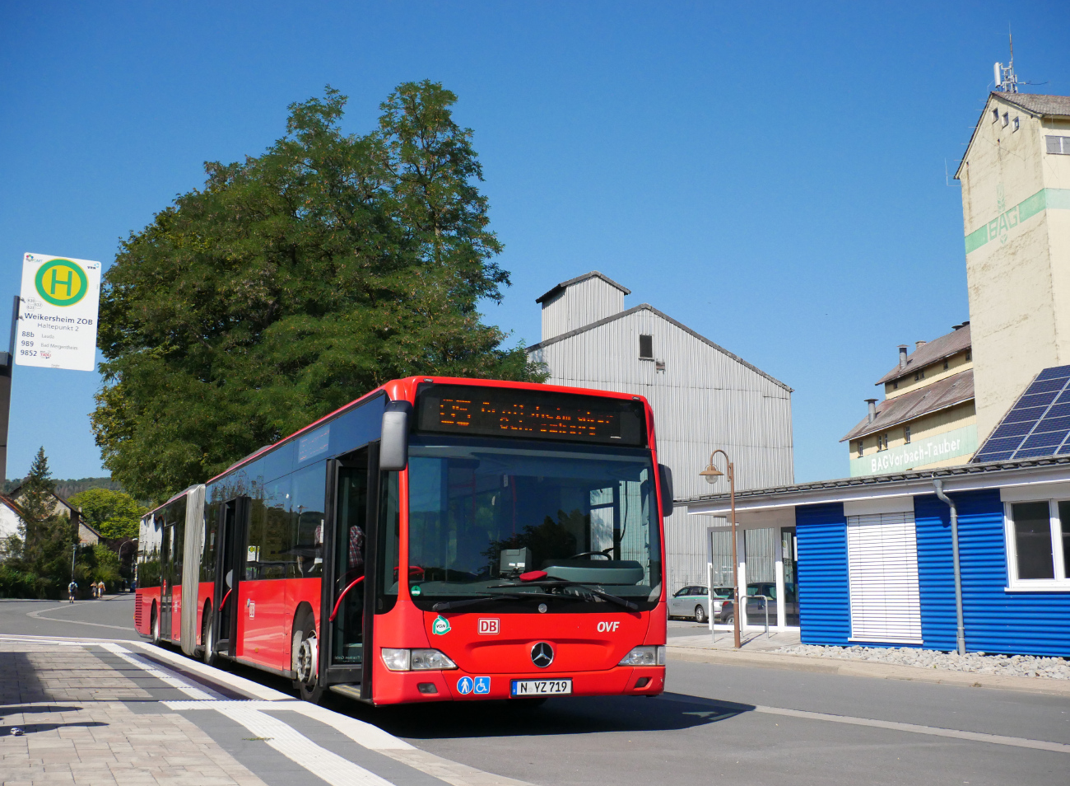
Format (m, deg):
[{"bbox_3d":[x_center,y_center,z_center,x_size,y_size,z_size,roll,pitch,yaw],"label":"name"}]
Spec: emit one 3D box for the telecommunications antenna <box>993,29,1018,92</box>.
[{"bbox_3d":[29.742,-20.967,66.386,1.200,4.144,1.200,-1,-11,8],"label":"telecommunications antenna"}]

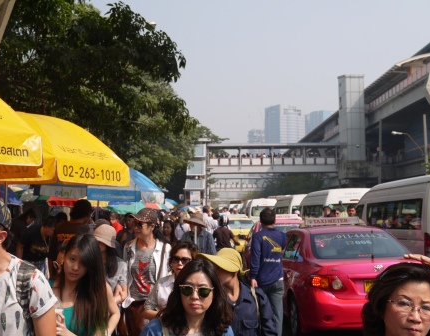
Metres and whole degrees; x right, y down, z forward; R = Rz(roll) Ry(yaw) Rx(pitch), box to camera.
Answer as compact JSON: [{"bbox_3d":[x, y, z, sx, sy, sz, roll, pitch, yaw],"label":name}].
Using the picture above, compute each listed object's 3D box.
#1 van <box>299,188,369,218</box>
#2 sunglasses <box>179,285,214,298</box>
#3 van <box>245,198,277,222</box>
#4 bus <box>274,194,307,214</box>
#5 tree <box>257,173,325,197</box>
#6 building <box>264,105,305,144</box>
[{"bbox_3d":[4.298,1.963,22.950,1.880,2.285,5.380,0,-4,-2],"label":"van"},{"bbox_3d":[-0.063,0.497,2.687,0.142,0.050,0.140,4,2,8],"label":"sunglasses"},{"bbox_3d":[3.167,3.366,45.106,1.880,2.285,5.380,0,-4,-2],"label":"van"},{"bbox_3d":[4.181,2.487,31.234,1.880,2.285,5.380,0,-4,-2],"label":"bus"},{"bbox_3d":[10.937,3.861,94.946,10.000,7.700,9.000,0,-4,0],"label":"tree"},{"bbox_3d":[96.200,-12.688,888.581,40.000,141.000,39.000,2,-4,-26],"label":"building"}]

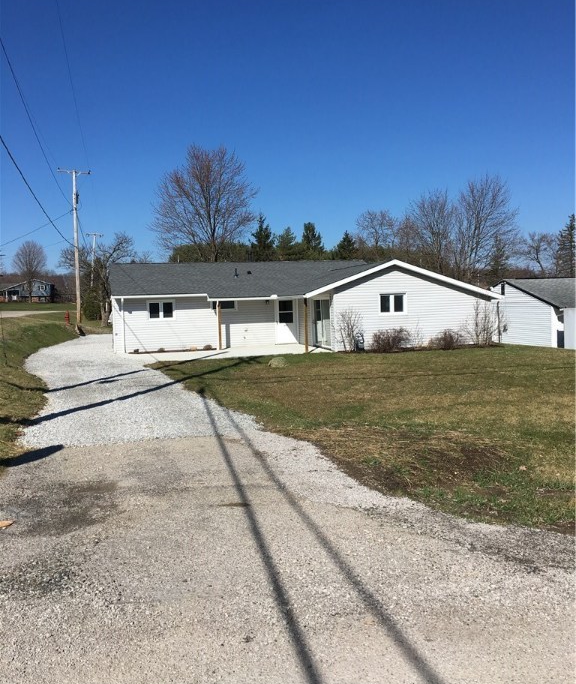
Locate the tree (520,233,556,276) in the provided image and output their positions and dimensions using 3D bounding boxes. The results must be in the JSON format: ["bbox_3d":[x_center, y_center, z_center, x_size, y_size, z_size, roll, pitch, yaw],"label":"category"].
[{"bbox_3d":[32.058,-9.344,82.324,4.500,9.250,4.500,-2,4,0],"label":"tree"}]

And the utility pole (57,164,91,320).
[{"bbox_3d":[-14.464,-6.480,44.000,2.150,10.610,0.450,-3,4,-15],"label":"utility pole"}]

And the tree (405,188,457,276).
[{"bbox_3d":[15.352,-9.755,68.455,5.180,12.970,5.180,-2,4,0],"label":"tree"}]

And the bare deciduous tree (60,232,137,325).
[{"bbox_3d":[-12.868,-4.327,44.222,5.090,6.340,4.580,-2,4,0],"label":"bare deciduous tree"}]

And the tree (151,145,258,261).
[{"bbox_3d":[-6.541,-8.751,52.507,8.550,14.460,8.550,-2,4,0],"label":"tree"}]

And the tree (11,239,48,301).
[{"bbox_3d":[-48.847,-13.355,122.414,6.320,11.820,6.320,-2,4,0],"label":"tree"}]

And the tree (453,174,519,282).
[{"bbox_3d":[20.149,-10.070,65.482,6.530,13.740,6.530,-2,4,0],"label":"tree"}]

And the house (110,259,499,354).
[{"bbox_3d":[-0.463,-1.905,30.054,15.150,4.050,13.500,-3,4,-15],"label":"house"}]

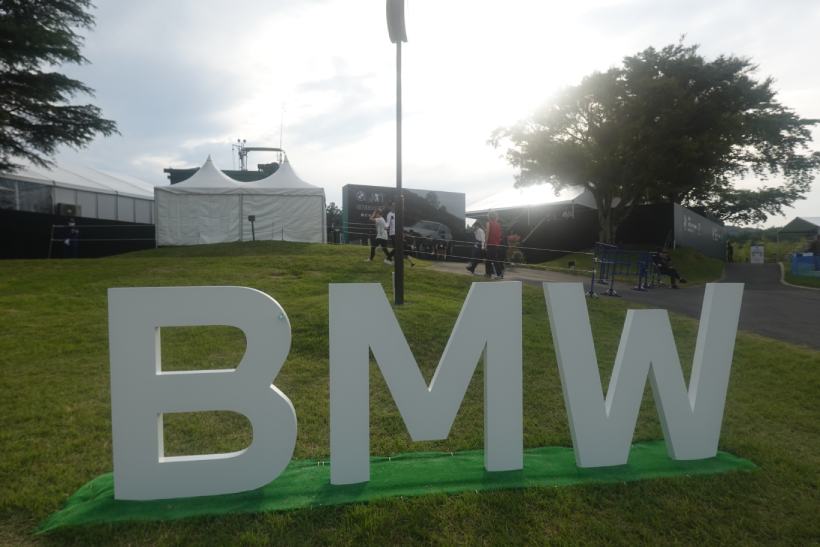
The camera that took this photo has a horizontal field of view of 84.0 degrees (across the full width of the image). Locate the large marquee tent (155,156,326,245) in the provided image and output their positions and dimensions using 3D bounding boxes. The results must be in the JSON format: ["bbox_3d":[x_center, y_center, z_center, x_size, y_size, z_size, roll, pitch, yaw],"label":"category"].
[{"bbox_3d":[-8.060,-3.607,22.865,7.500,4.760,3.750,-1,2,-8],"label":"large marquee tent"}]

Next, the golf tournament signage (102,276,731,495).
[{"bbox_3d":[0.290,0.661,2.869,3.996,1.200,0.080,-1,2,-8],"label":"golf tournament signage"}]

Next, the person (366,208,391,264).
[{"bbox_3d":[-0.878,-1.048,12.900,0.720,1.550,0.500,0,2,15],"label":"person"}]

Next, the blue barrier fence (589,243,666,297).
[{"bbox_3d":[5.419,-0.087,11.300,0.850,1.120,2.800,2,3,45],"label":"blue barrier fence"}]

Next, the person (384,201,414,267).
[{"bbox_3d":[-0.268,-1.063,12.200,0.750,1.740,0.520,0,2,15],"label":"person"}]

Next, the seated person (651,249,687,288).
[{"bbox_3d":[7.830,-0.151,13.800,1.000,1.250,0.580,0,2,12],"label":"seated person"}]

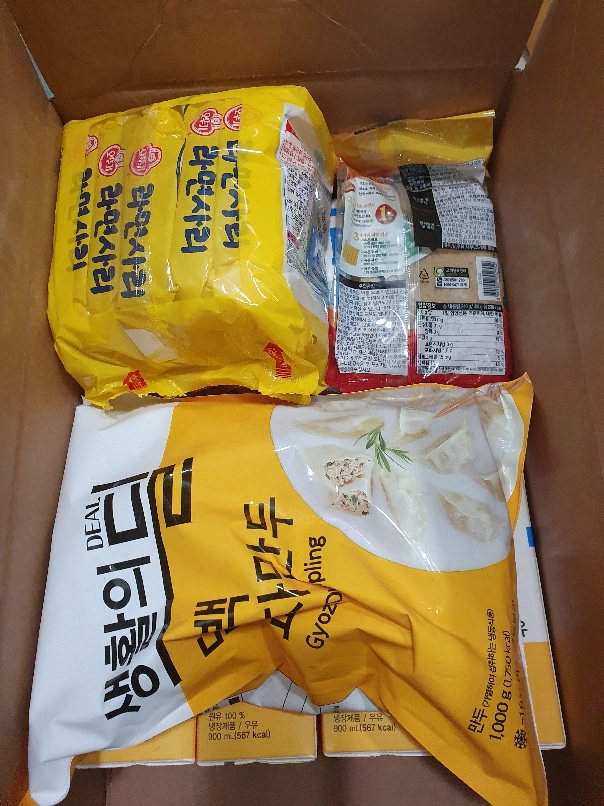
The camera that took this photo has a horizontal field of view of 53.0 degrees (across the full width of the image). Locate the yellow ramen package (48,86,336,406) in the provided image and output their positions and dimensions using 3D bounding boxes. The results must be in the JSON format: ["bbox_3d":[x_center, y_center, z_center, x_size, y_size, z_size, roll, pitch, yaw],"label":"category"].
[{"bbox_3d":[-0.070,-0.100,0.455,0.180,0.115,0.195,-3,72,2],"label":"yellow ramen package"}]

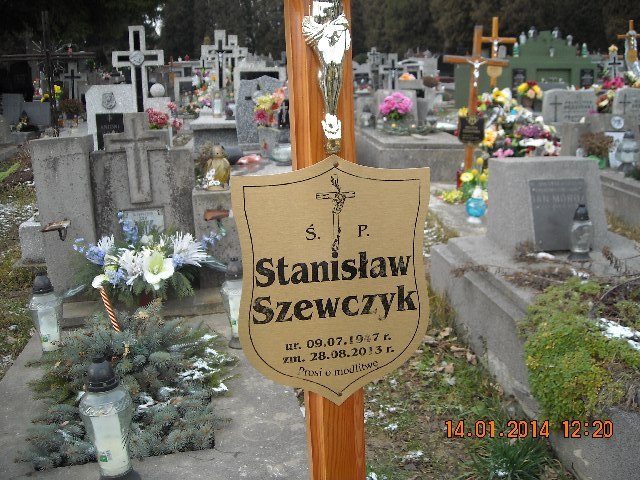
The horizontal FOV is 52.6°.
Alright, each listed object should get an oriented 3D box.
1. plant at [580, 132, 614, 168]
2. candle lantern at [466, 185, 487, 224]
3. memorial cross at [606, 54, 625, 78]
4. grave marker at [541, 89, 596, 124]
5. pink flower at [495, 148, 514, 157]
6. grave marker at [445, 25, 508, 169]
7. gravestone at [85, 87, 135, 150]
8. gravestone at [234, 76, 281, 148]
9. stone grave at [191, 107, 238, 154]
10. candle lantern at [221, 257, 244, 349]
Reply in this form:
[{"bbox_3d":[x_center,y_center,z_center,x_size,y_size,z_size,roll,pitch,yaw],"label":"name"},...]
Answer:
[{"bbox_3d":[2.484,-0.801,5.792,0.290,0.320,0.280,-2,15,-7],"label":"plant"},{"bbox_3d":[1.171,-0.272,4.841,0.145,0.290,0.145,-2,15,-7],"label":"candle lantern"},{"bbox_3d":[5.746,-3.326,12.583,0.340,0.540,0.100,-2,15,-5],"label":"memorial cross"},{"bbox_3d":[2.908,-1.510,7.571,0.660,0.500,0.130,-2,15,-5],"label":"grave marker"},{"bbox_3d":[1.796,-0.835,6.297,0.200,0.110,0.160,-2,15,-7],"label":"pink flower"},{"bbox_3d":[1.512,-1.245,6.293,0.660,1.600,0.090,-2,15,-6],"label":"grave marker"},{"bbox_3d":[-1.906,-1.068,5.917,0.440,0.680,0.140,-2,15,-7],"label":"gravestone"},{"bbox_3d":[-0.559,-1.213,6.296,0.560,0.760,0.120,-2,15,-7],"label":"gravestone"},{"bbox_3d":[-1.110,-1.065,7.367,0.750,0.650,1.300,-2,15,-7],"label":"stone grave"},{"bbox_3d":[-0.295,0.214,2.246,0.112,0.320,0.112,-2,15,-7],"label":"candle lantern"}]

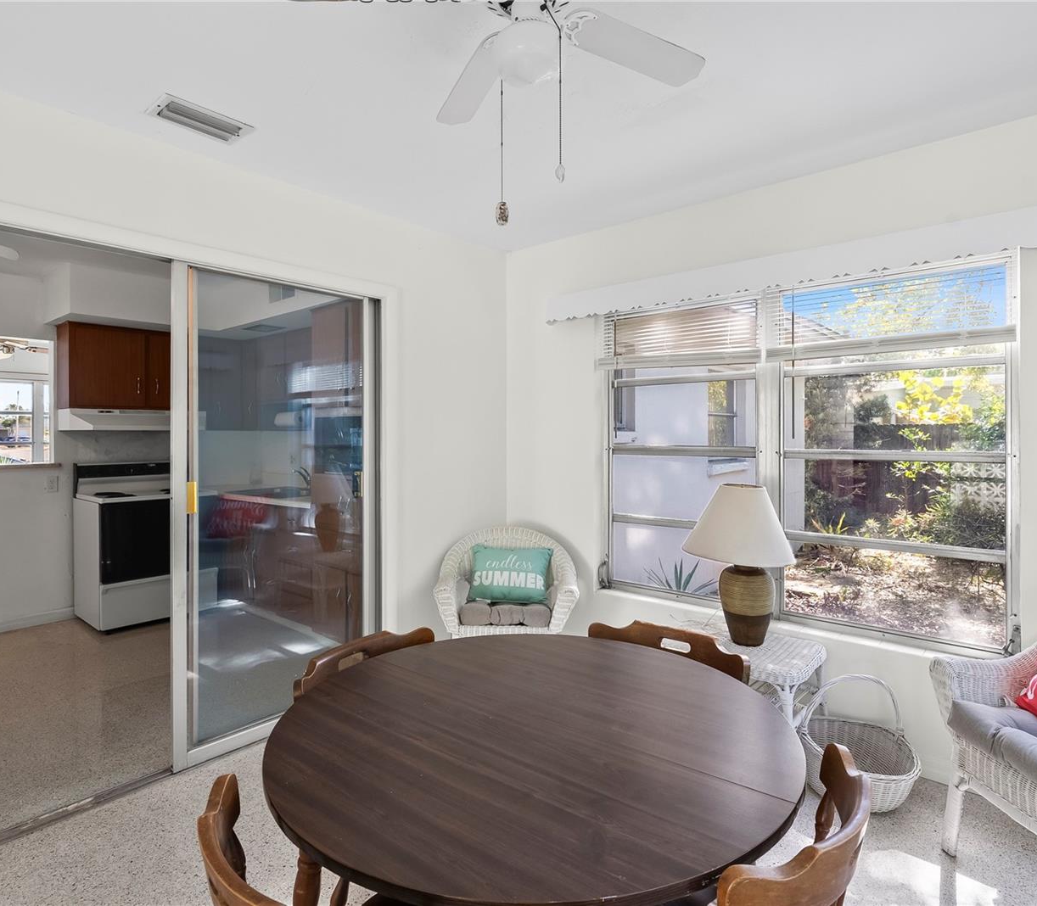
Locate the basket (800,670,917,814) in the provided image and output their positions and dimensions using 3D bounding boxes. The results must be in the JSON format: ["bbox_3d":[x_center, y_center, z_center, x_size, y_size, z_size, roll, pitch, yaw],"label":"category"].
[{"bbox_3d":[1.297,1.063,2.290,0.370,0.440,0.470,0,1,9],"label":"basket"}]

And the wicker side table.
[{"bbox_3d":[0.905,1.042,2.514,0.630,0.470,0.450,1,1,40],"label":"wicker side table"}]

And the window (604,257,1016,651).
[{"bbox_3d":[1.169,0.000,2.821,1.800,1.520,0.100,1,1,40],"label":"window"}]

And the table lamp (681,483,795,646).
[{"bbox_3d":[0.958,0.470,2.575,0.455,0.670,0.455,0,1,18],"label":"table lamp"}]

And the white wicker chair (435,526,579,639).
[{"bbox_3d":[-0.066,0.837,3.250,0.710,0.840,0.650,0,1,0],"label":"white wicker chair"}]

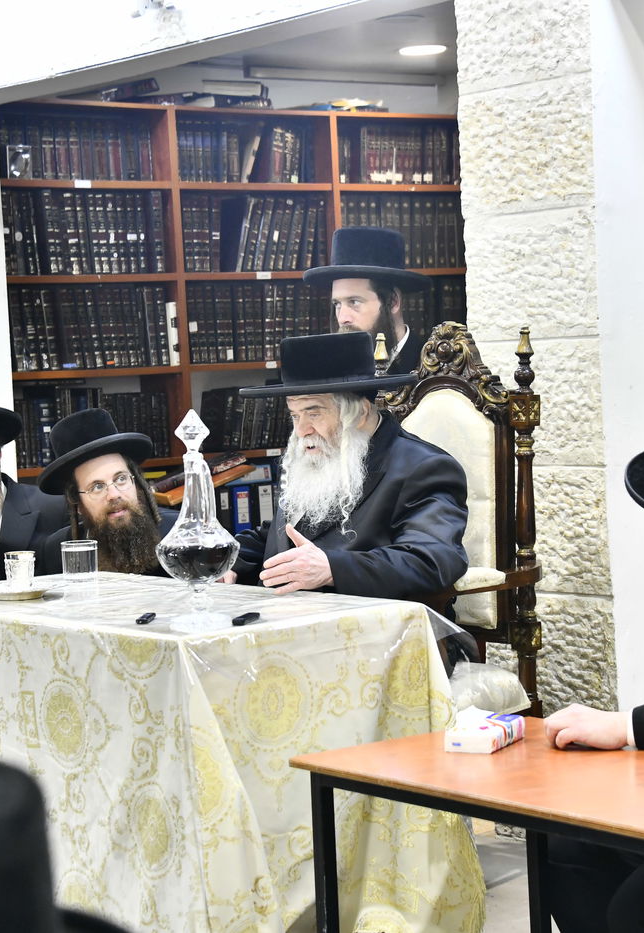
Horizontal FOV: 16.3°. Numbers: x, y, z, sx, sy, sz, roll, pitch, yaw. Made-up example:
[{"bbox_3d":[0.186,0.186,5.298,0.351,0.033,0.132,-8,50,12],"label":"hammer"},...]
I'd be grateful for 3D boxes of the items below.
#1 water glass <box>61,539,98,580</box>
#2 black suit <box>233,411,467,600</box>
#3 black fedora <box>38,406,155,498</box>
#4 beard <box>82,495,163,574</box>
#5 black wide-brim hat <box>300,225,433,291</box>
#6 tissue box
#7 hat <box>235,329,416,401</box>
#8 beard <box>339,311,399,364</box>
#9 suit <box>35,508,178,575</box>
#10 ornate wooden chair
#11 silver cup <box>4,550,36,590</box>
[{"bbox_3d":[-0.553,0.212,5.150,0.083,0.092,0.083,-3,2,0],"label":"water glass"},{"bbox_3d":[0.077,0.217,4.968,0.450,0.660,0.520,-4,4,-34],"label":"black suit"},{"bbox_3d":[-0.616,-0.053,6.000,0.320,0.135,0.345,-14,-21,-14],"label":"black fedora"},{"bbox_3d":[-0.486,0.172,5.550,0.185,0.200,0.150,-3,3,-13],"label":"beard"},{"bbox_3d":[0.124,-0.569,6.150,0.340,0.135,0.370,3,-6,0],"label":"black wide-brim hat"},{"bbox_3d":[0.286,0.468,3.970,0.086,0.044,0.165,-1,3,24],"label":"tissue box"},{"bbox_3d":[0.007,-0.217,4.850,0.395,0.135,0.345,-4,0,-35],"label":"hat"},{"bbox_3d":[0.119,-0.336,6.080,0.130,0.170,0.150,-5,3,-44],"label":"beard"},{"bbox_3d":[-0.530,0.415,5.766,0.500,0.620,0.380,-2,3,8],"label":"suit"},{"bbox_3d":[0.120,0.321,5.213,0.610,1.290,0.580,-5,4,-39],"label":"ornate wooden chair"},{"bbox_3d":[-0.647,0.221,4.830,0.066,0.086,0.066,-2,3,0],"label":"silver cup"}]

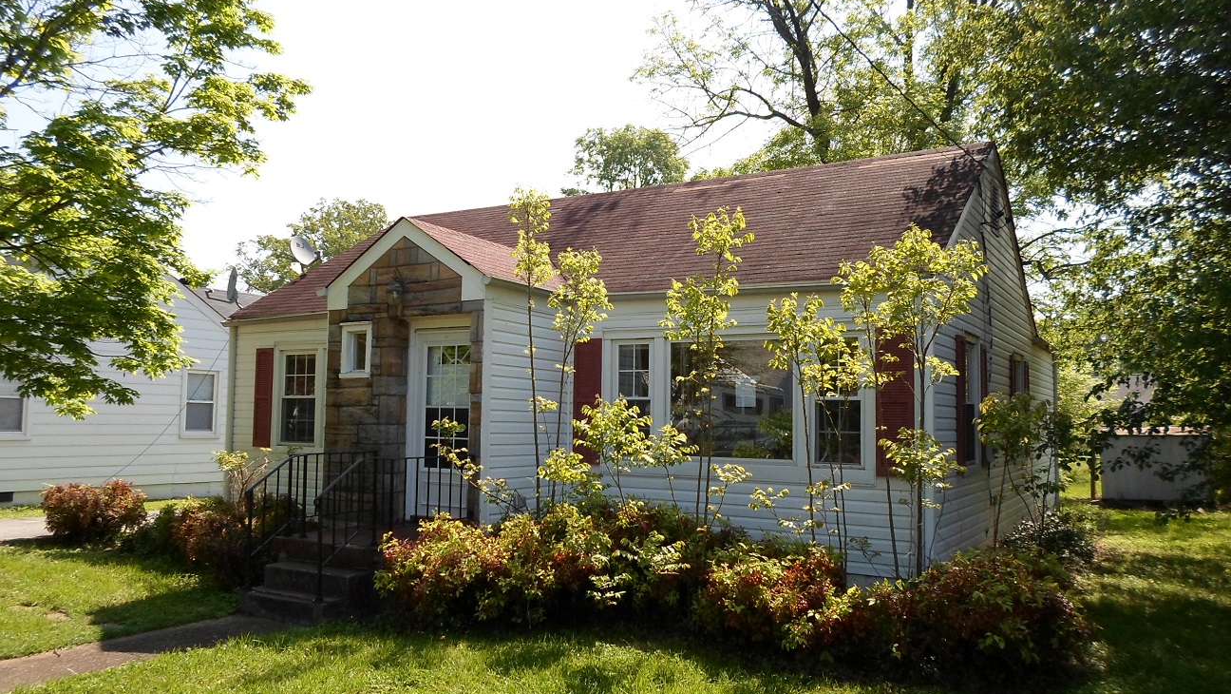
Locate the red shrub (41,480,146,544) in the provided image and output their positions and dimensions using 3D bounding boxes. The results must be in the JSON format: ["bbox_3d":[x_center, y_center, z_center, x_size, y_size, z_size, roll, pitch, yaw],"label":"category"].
[{"bbox_3d":[-7.160,2.263,12.200,1.320,0.850,1.150,4,-5,-30],"label":"red shrub"}]

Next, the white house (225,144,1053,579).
[{"bbox_3d":[0.670,0.242,14.752,10.922,5.315,11.782,-2,-5,32],"label":"white house"}]

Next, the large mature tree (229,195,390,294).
[{"bbox_3d":[-13.811,-1.051,39.847,7.092,11.407,6.886,3,-5,-19],"label":"large mature tree"}]

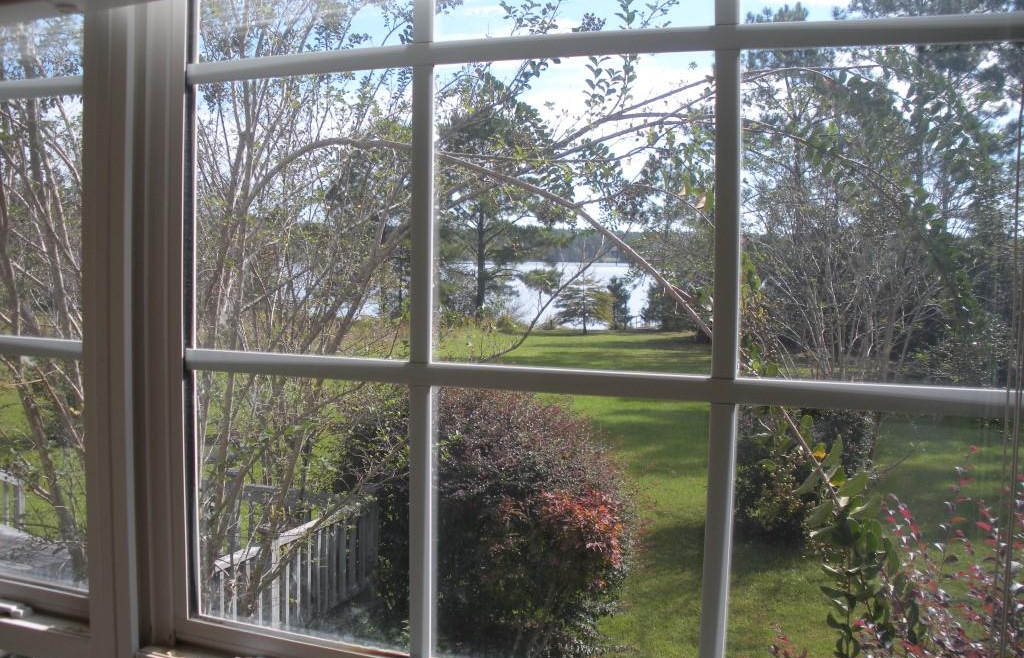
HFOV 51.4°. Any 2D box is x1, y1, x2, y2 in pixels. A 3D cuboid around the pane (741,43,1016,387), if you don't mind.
[{"bbox_3d":[0.289,-0.086,0.807,0.228,0.262,0.025,2,4,21],"label":"pane"}]

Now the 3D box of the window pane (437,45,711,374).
[{"bbox_3d":[0.046,-0.096,0.899,0.249,0.262,0.025,2,4,21],"label":"window pane"}]

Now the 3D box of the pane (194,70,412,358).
[{"bbox_3d":[-0.201,-0.106,0.990,0.238,0.262,0.025,2,4,21],"label":"pane"}]

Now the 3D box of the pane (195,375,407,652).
[{"bbox_3d":[-0.204,0.171,1.011,0.238,0.251,0.025,2,4,21],"label":"pane"}]

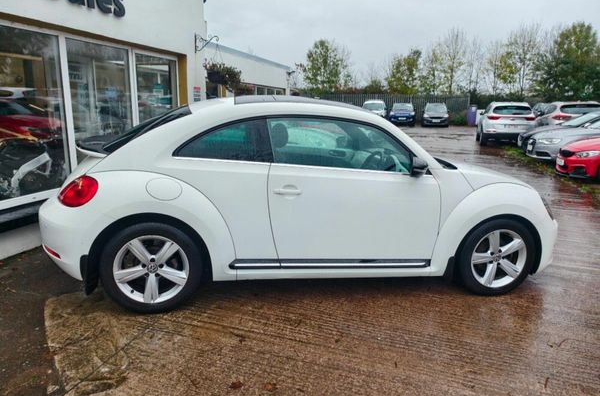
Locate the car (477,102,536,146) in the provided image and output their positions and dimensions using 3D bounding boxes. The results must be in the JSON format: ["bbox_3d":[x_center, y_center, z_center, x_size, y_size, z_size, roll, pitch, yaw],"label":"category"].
[{"bbox_3d":[8.247,-3.026,16.084,1.855,1.640,4.460,7,14,20],"label":"car"}]

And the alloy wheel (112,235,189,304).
[{"bbox_3d":[-0.986,0.452,2.705,0.482,0.482,0.180,0,14,-10],"label":"alloy wheel"}]

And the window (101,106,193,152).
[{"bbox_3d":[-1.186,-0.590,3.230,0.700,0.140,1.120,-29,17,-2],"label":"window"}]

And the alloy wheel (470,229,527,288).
[{"bbox_3d":[1.512,0.446,3.129,0.490,0.490,0.210,0,14,-10],"label":"alloy wheel"}]

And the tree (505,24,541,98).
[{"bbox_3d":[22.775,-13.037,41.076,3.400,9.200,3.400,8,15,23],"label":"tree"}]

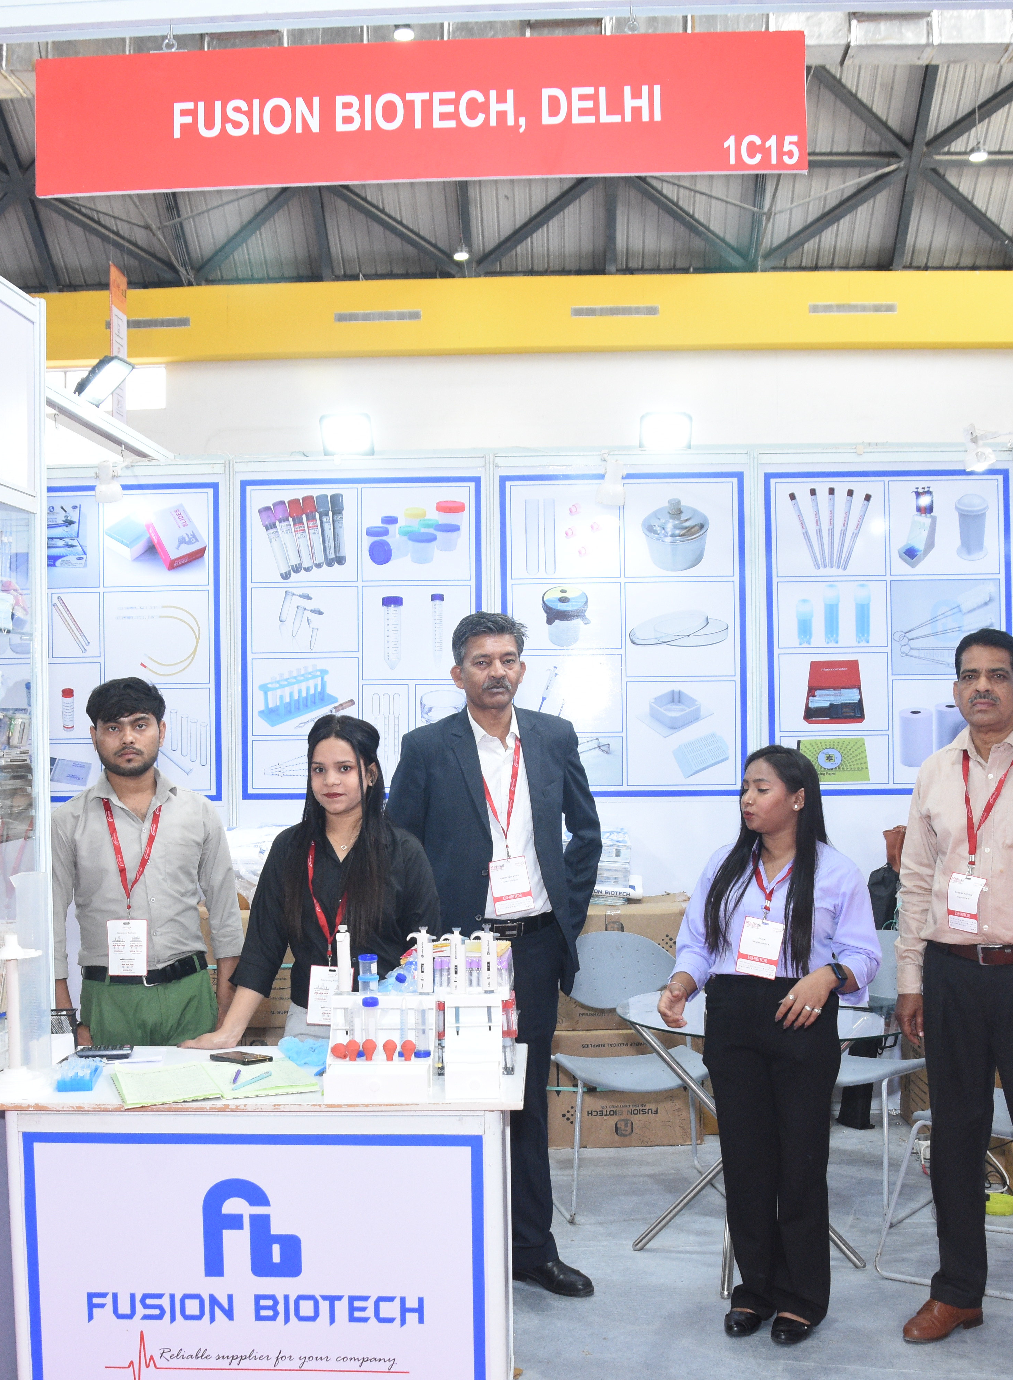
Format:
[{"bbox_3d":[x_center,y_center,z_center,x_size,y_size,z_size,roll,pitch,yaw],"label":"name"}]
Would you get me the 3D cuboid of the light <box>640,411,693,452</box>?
[{"bbox_3d":[0.799,-1.280,7.750,0.280,0.230,0.070,0,23,0],"label":"light"}]

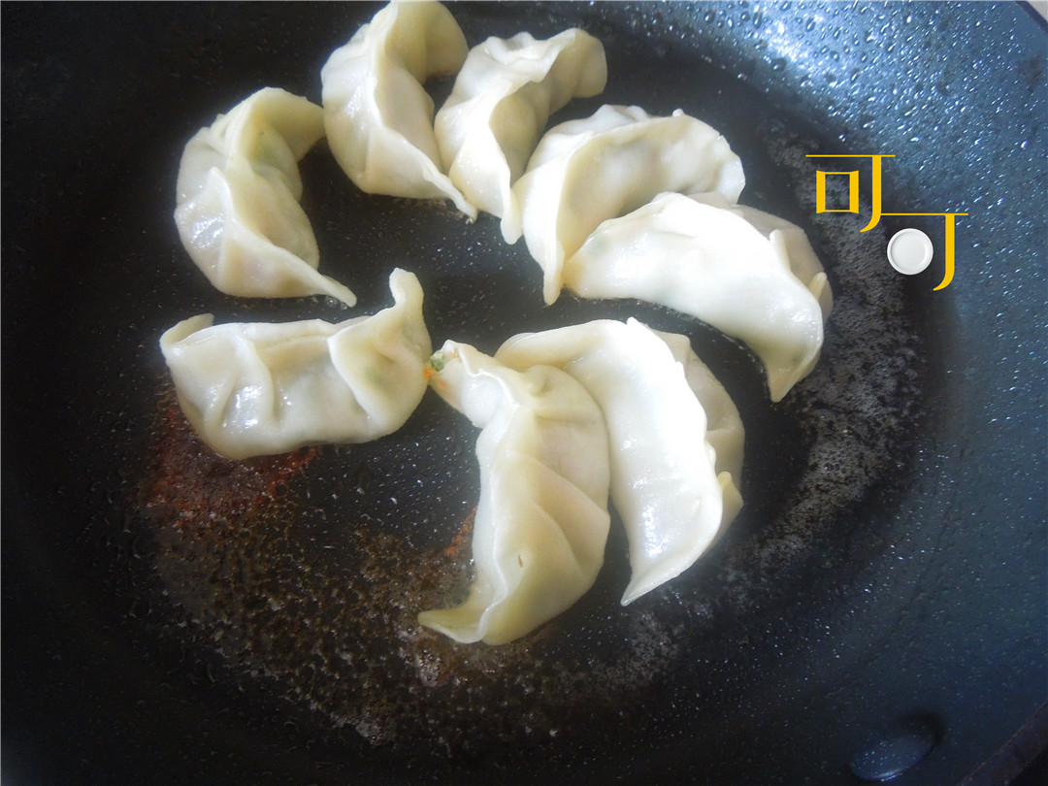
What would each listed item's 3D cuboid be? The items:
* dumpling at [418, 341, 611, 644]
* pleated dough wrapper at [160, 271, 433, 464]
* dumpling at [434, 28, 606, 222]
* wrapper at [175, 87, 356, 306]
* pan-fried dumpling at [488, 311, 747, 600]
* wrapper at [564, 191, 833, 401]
[{"bbox_3d":[-0.001,0.019,0.182,0.044,0.029,0.073,1,62,1],"label":"dumpling"},{"bbox_3d":[-0.059,-0.006,0.196,0.070,0.029,0.035,-10,62,-5],"label":"pleated dough wrapper"},{"bbox_3d":[-0.006,-0.084,0.238,0.039,0.029,0.073,21,64,12],"label":"dumpling"},{"bbox_3d":[-0.079,-0.054,0.223,0.047,0.029,0.069,-11,62,-5],"label":"wrapper"},{"bbox_3d":[0.029,0.008,0.187,0.046,0.029,0.070,-23,64,-11],"label":"pan-fried dumpling"},{"bbox_3d":[0.052,-0.035,0.210,0.067,0.029,0.043,31,66,16],"label":"wrapper"}]

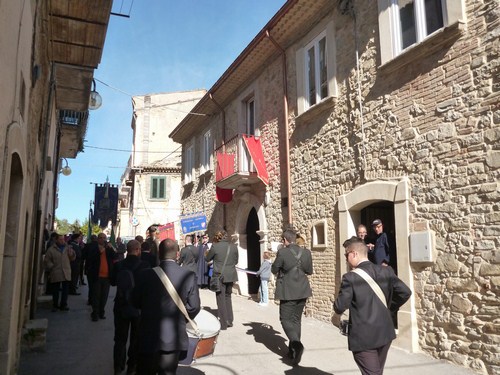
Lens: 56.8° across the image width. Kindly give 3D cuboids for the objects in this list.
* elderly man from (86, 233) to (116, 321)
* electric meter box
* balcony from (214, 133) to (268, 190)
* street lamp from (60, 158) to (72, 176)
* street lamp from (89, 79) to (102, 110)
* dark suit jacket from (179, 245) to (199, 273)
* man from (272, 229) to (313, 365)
[{"bbox_3d":[-2.998,1.801,9.342,0.560,1.730,0.420,2,-7,-25],"label":"elderly man"},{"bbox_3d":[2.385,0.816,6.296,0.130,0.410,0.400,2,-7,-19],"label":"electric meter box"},{"bbox_3d":[-0.419,-0.692,13.252,0.660,1.120,2.200,2,-7,-19],"label":"balcony"},{"bbox_3d":[-7.029,-0.796,17.588,0.520,0.720,0.350,2,-7,-23],"label":"street lamp"},{"bbox_3d":[-3.089,-1.839,8.887,0.520,0.700,0.350,2,-7,-23],"label":"street lamp"},{"bbox_3d":[-1.467,1.749,11.059,0.520,0.750,0.340,2,-7,-18],"label":"dark suit jacket"},{"bbox_3d":[0.557,1.425,6.181,0.550,1.730,0.480,2,-7,-18],"label":"man"}]

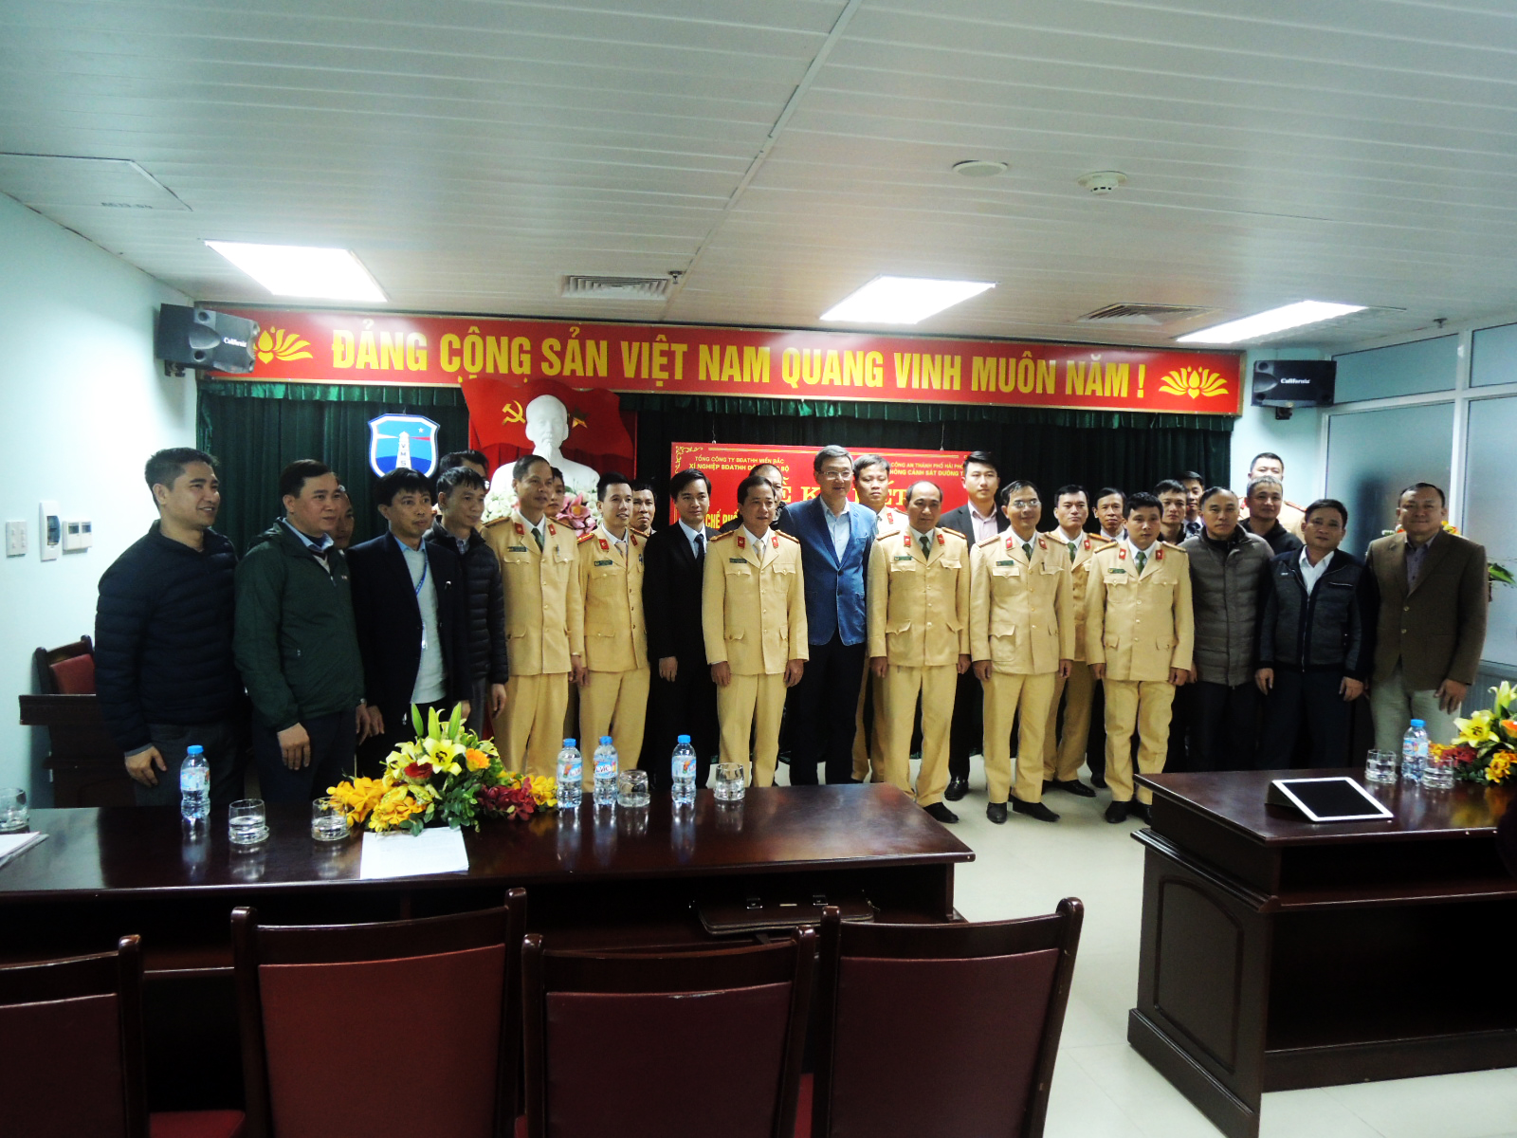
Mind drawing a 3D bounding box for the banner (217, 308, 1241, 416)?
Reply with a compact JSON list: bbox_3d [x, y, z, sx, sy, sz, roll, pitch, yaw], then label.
[{"bbox_3d":[0.118,-1.221,6.259,6.190,0.410,0.050,0,4,-11],"label":"banner"}]

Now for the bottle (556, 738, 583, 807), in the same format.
[{"bbox_3d":[-0.464,0.495,2.590,0.061,0.172,0.061,0,4,-11],"label":"bottle"}]

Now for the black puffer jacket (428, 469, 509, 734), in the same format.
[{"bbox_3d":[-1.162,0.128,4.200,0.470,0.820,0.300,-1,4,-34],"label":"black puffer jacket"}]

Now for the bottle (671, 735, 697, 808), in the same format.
[{"bbox_3d":[-0.183,0.498,2.613,0.061,0.172,0.061,0,4,-11],"label":"bottle"}]

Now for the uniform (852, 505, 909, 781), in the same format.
[{"bbox_3d":[0.626,0.407,5.795,0.500,1.497,0.300,1,3,3],"label":"uniform"}]

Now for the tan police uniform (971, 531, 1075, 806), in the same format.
[{"bbox_3d":[1.309,0.484,5.220,0.480,1.348,0.280,0,4,-11],"label":"tan police uniform"}]

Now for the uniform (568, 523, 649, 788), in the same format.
[{"bbox_3d":[-0.683,0.469,4.870,0.460,1.357,0.280,-1,4,-28],"label":"uniform"}]

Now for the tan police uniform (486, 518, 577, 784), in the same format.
[{"bbox_3d":[-1.081,0.455,4.944,0.480,1.448,0.300,-1,4,-25],"label":"tan police uniform"}]

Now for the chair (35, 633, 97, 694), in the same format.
[{"bbox_3d":[-2.507,0.770,4.243,0.550,0.955,0.450,0,4,-9],"label":"chair"}]

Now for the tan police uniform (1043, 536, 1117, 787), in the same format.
[{"bbox_3d":[1.705,0.486,5.822,0.490,1.372,0.290,1,4,8],"label":"tan police uniform"}]

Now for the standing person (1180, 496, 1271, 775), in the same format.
[{"bbox_3d":[2.402,0.418,5.363,0.500,1.650,0.310,3,4,24],"label":"standing person"}]

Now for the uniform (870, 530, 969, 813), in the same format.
[{"bbox_3d":[0.789,0.468,5.170,0.480,1.370,0.280,0,4,-11],"label":"uniform"}]

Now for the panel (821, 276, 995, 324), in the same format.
[{"bbox_3d":[0.733,-1.393,5.465,0.580,0.060,1.190,0,4,-11],"label":"panel"}]

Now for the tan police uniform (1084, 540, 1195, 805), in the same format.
[{"bbox_3d":[1.914,0.521,5.283,0.530,1.350,0.300,2,4,20],"label":"tan police uniform"}]

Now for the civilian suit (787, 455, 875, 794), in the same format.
[{"bbox_3d":[0.357,0.319,5.151,0.470,1.810,0.300,1,4,4],"label":"civilian suit"}]

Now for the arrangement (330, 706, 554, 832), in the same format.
[{"bbox_3d":[-0.756,0.463,2.546,0.520,0.275,0.310,0,4,-11],"label":"arrangement"}]

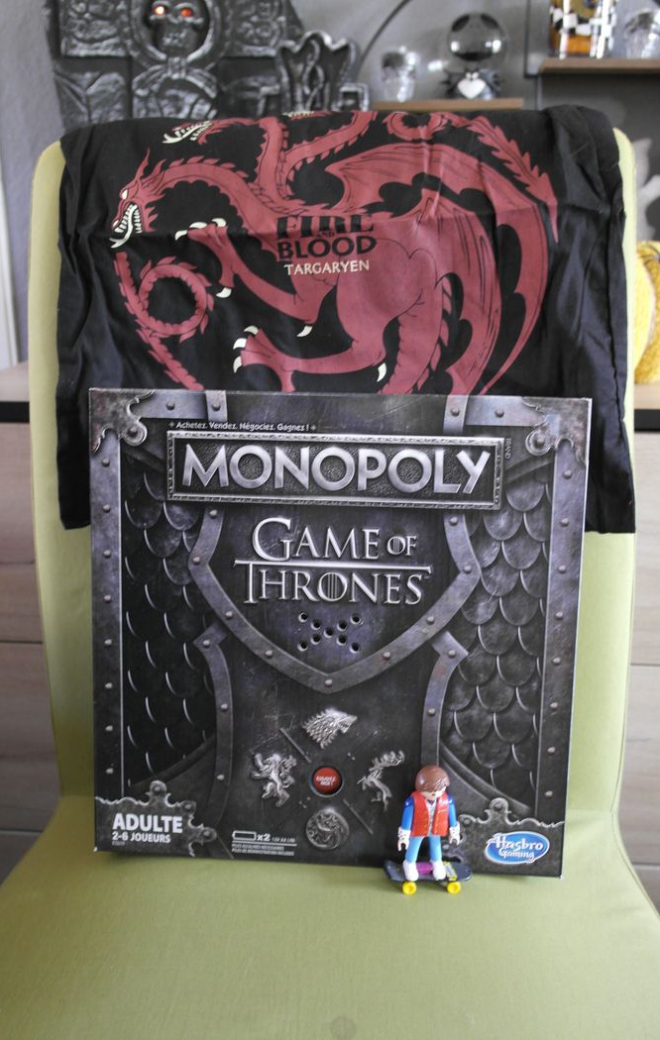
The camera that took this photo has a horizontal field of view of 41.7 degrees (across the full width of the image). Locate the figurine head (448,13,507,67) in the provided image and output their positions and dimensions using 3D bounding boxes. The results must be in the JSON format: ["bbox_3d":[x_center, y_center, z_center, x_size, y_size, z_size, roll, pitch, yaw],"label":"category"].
[{"bbox_3d":[0.217,-0.709,1.280,0.089,0.079,0.087,3,15,12],"label":"figurine head"}]

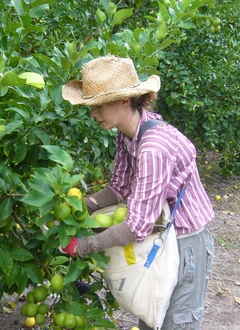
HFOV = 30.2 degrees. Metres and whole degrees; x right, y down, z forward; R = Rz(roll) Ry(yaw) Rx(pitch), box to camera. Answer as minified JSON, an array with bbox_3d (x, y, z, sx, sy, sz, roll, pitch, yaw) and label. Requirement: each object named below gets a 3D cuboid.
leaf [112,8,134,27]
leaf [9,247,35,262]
[{"bbox_3d":[0.009,-0.621,1.880,0.112,0.052,0.028,-43,1,1],"label":"leaf"},{"bbox_3d":[-0.359,0.328,1.630,0.093,0.050,0.022,12,-33,-4],"label":"leaf"}]

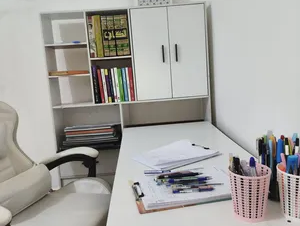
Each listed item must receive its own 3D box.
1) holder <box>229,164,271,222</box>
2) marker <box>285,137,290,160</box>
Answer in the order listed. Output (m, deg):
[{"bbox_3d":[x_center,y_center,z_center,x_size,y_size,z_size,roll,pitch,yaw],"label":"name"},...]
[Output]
[{"bbox_3d":[0.253,0.202,0.674,0.101,0.120,0.101,-4,9,-2],"label":"holder"},{"bbox_3d":[0.394,0.140,0.766,0.011,0.142,0.011,-4,9,-2],"label":"marker"}]

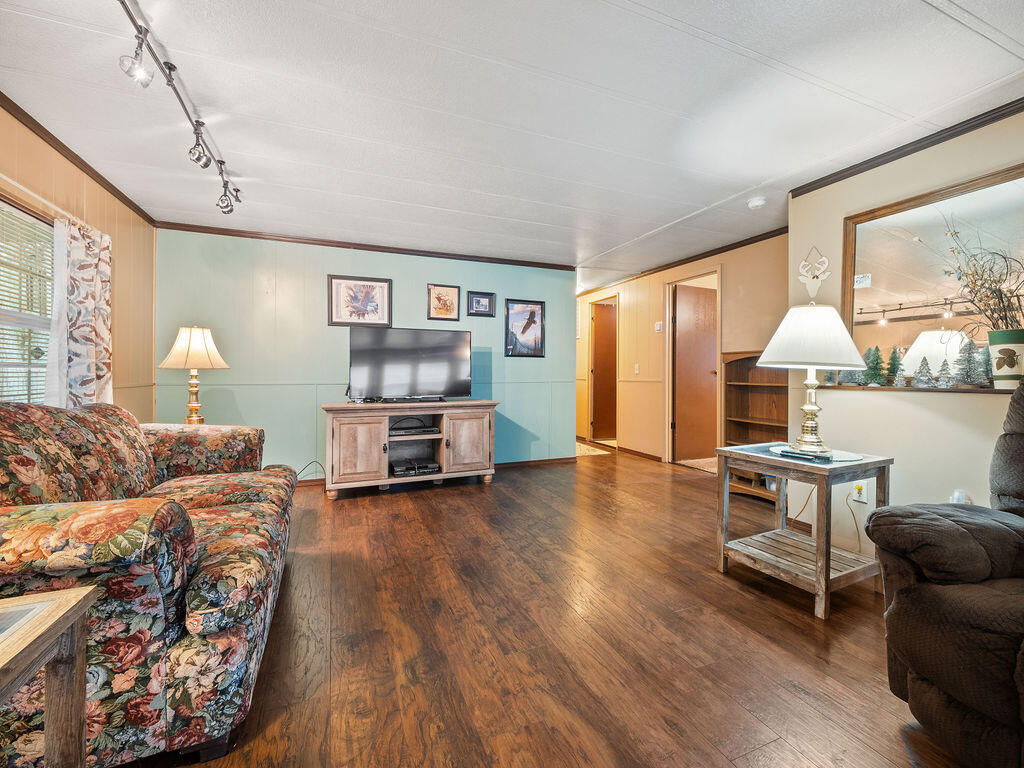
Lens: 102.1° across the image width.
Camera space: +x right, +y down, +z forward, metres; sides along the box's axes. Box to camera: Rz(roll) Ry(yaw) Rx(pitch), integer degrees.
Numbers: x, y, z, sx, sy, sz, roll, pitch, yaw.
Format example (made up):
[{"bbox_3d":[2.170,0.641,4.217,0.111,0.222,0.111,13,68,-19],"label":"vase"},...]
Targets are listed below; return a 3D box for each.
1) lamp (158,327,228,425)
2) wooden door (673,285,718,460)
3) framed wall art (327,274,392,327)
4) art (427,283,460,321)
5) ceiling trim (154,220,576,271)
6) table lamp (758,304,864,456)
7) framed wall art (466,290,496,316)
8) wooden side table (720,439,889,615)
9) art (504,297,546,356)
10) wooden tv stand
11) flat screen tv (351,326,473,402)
[{"bbox_3d":[-2.293,-0.048,3.009,0.420,0.730,0.420,0,1,-23],"label":"lamp"},{"bbox_3d":[2.218,-0.128,4.981,0.671,2.039,0.038,0,1,-23],"label":"wooden door"},{"bbox_3d":[-1.428,-0.777,3.927,0.576,0.477,0.025,0,1,-23],"label":"framed wall art"},{"bbox_3d":[-0.691,-0.832,4.241,0.344,0.365,0.025,0,1,-23],"label":"art"},{"bbox_3d":[-1.058,-1.317,4.077,3.928,0.064,0.030,-1,1,-23],"label":"ceiling trim"},{"bbox_3d":[1.467,-0.039,2.035,0.437,0.724,0.437,0,1,-23],"label":"table lamp"},{"bbox_3d":[-0.316,-0.847,4.400,0.318,0.262,0.025,0,1,-23],"label":"framed wall art"},{"bbox_3d":[1.364,0.635,1.972,0.513,0.609,0.511,0,1,-25],"label":"wooden side table"},{"bbox_3d":[0.161,-0.613,4.606,0.493,0.636,0.025,0,1,-23],"label":"art"},{"bbox_3d":[-0.887,0.543,3.743,1.500,0.760,0.470,0,1,-23],"label":"wooden tv stand"},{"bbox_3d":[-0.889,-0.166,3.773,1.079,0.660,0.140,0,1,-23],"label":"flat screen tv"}]

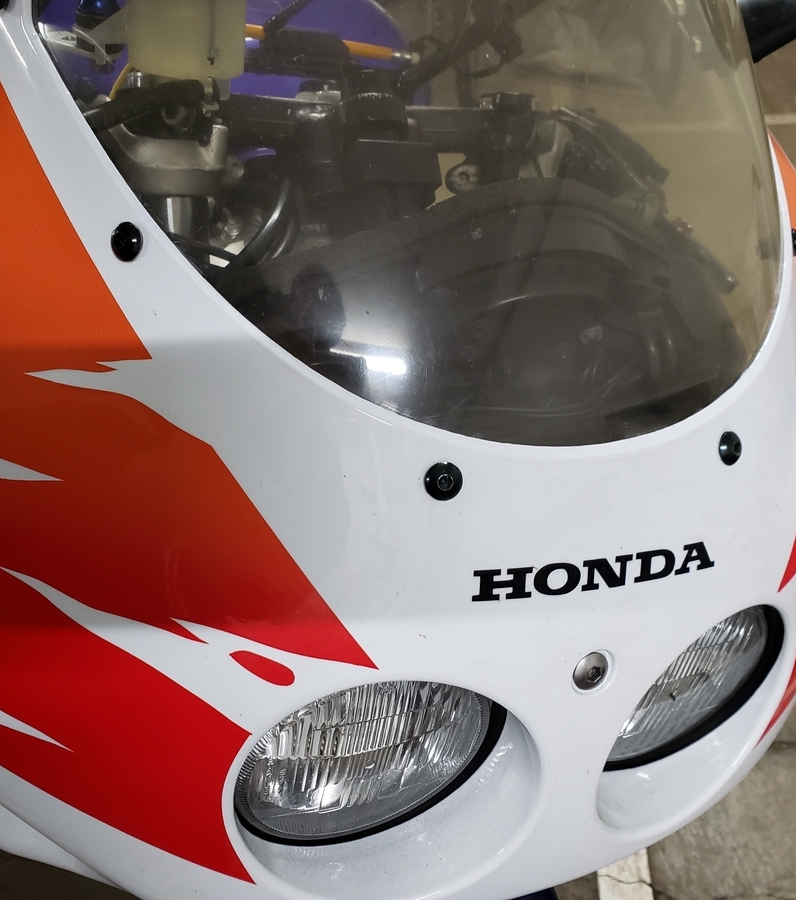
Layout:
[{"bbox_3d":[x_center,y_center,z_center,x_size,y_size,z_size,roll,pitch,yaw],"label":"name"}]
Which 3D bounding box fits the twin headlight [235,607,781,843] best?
[{"bbox_3d":[0.051,0.100,0.427,0.276,0.121,0.095,-4,36,-24],"label":"twin headlight"}]

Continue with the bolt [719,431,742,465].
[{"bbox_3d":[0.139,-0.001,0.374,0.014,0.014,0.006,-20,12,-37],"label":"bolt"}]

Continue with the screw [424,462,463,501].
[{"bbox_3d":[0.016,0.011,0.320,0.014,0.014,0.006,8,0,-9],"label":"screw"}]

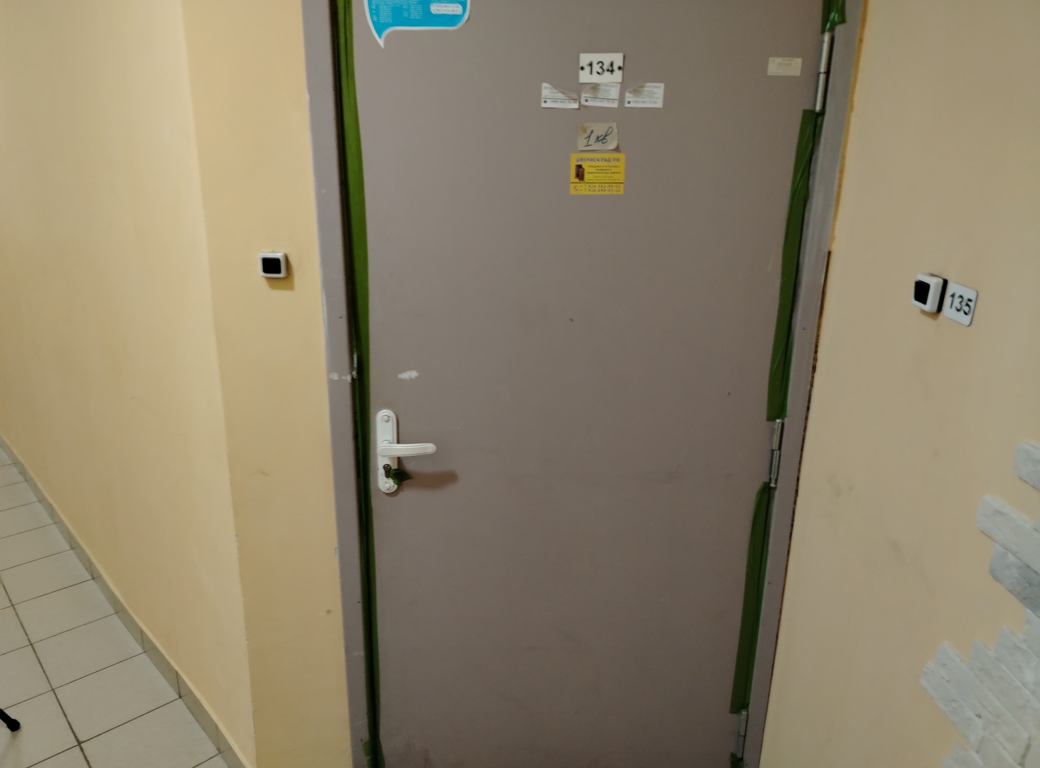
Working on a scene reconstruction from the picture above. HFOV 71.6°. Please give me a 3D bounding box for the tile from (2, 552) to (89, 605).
[{"bbox_3d":[-1.859,0.756,2.827,0.266,0.010,0.298,-15,23,-42],"label":"tile"}]

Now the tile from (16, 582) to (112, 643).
[{"bbox_3d":[-1.651,0.821,2.619,0.266,0.010,0.298,-15,23,-42],"label":"tile"}]

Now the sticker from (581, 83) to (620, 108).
[{"bbox_3d":[0.146,-0.522,1.304,0.069,0.042,0.006,1,16,1],"label":"sticker"}]

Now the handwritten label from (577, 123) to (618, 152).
[{"bbox_3d":[0.144,-0.454,1.324,0.072,0.047,0.006,1,16,1],"label":"handwritten label"}]

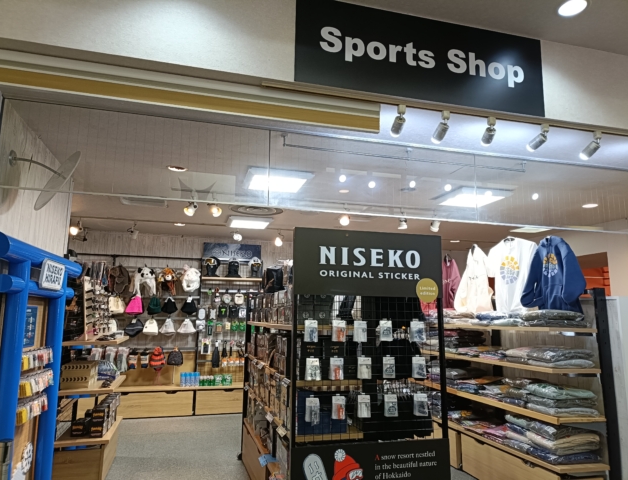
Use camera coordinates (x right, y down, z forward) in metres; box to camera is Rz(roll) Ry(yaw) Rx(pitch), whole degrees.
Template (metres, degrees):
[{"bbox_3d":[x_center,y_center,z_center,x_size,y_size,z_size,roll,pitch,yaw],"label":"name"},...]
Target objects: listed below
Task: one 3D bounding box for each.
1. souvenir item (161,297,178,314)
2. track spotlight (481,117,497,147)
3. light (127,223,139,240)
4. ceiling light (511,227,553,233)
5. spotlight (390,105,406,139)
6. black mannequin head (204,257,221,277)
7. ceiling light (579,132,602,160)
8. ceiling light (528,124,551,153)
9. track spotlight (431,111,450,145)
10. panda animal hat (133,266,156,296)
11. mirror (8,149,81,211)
[{"bbox_3d":[-2.056,0.932,6.577,0.235,0.250,0.100,3,-10,-15],"label":"souvenir item"},{"bbox_3d":[1.291,-0.789,3.387,0.072,0.193,0.155,2,-9,-7],"label":"track spotlight"},{"bbox_3d":[-2.265,-0.110,5.794,0.130,0.210,0.150,-7,-12,39],"label":"light"},{"bbox_3d":[2.843,-0.169,5.930,0.490,0.050,0.490,3,-10,-15],"label":"ceiling light"},{"bbox_3d":[0.593,-0.818,3.195,0.072,0.206,0.155,3,-10,-13],"label":"spotlight"},{"bbox_3d":[-1.509,0.398,6.871,0.210,0.310,0.240,-3,-10,21],"label":"black mannequin head"},{"bbox_3d":[2.196,-0.733,3.632,0.072,0.213,0.155,5,-10,-26],"label":"ceiling light"},{"bbox_3d":[1.721,-0.765,3.503,0.072,0.195,0.155,6,-11,-31],"label":"ceiling light"},{"bbox_3d":[0.917,-0.792,3.282,0.072,0.219,0.155,4,-10,-22],"label":"track spotlight"},{"bbox_3d":[-2.326,0.575,6.354,0.290,0.410,0.210,5,-10,-25],"label":"panda animal hat"},{"bbox_3d":[-1.626,-0.375,2.789,0.450,0.410,0.350,-8,-13,43],"label":"mirror"}]

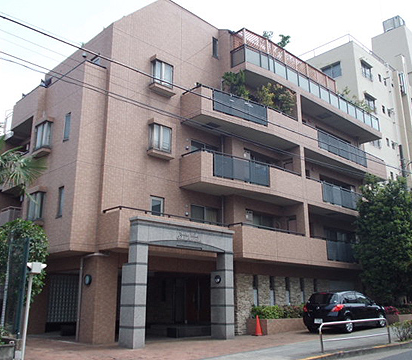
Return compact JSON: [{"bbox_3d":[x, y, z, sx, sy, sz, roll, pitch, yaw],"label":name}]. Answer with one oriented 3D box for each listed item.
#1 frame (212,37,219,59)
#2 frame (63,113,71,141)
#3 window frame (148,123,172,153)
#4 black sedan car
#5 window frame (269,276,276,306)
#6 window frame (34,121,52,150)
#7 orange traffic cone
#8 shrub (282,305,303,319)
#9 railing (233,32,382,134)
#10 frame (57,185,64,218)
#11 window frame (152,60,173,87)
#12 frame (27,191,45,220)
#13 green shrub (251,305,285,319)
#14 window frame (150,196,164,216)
[{"bbox_3d":[0.431,-6.394,22.331,0.400,1.060,0.100,14,-21,-42],"label":"frame"},{"bbox_3d":[-5.160,-1.957,17.178,0.100,1.090,0.430,14,-21,-42],"label":"frame"},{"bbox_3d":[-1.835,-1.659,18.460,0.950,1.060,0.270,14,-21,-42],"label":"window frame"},{"bbox_3d":[5.811,5.360,18.849,4.220,1.520,1.700,11,-19,-42],"label":"black sedan car"},{"bbox_3d":[2.812,4.741,19.404,0.350,1.260,0.120,14,-19,-42],"label":"window frame"},{"bbox_3d":[-6.359,-1.709,17.908,0.240,1.030,1.000,14,-19,-42],"label":"window frame"},{"bbox_3d":[1.935,5.398,16.949,0.290,0.720,0.290,14,-19,-42],"label":"orange traffic cone"},{"bbox_3d":[3.598,5.492,19.134,1.150,0.550,0.650,14,-19,-42],"label":"shrub"},{"bbox_3d":[6.179,-4.956,25.441,13.000,1.740,0.900,14,-19,-42],"label":"railing"},{"bbox_3d":[-5.181,0.811,16.442,0.100,1.080,0.400,14,-21,-42],"label":"frame"},{"bbox_3d":[-1.795,-4.267,18.668,0.950,1.040,0.240,14,-19,-42],"label":"window frame"},{"bbox_3d":[-6.453,1.077,17.436,0.270,1.080,0.850,14,-21,-42],"label":"frame"},{"bbox_3d":[2.457,5.269,18.208,1.150,0.550,0.750,14,-21,-42],"label":"green shrub"},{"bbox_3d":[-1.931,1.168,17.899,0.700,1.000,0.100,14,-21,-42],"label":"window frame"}]

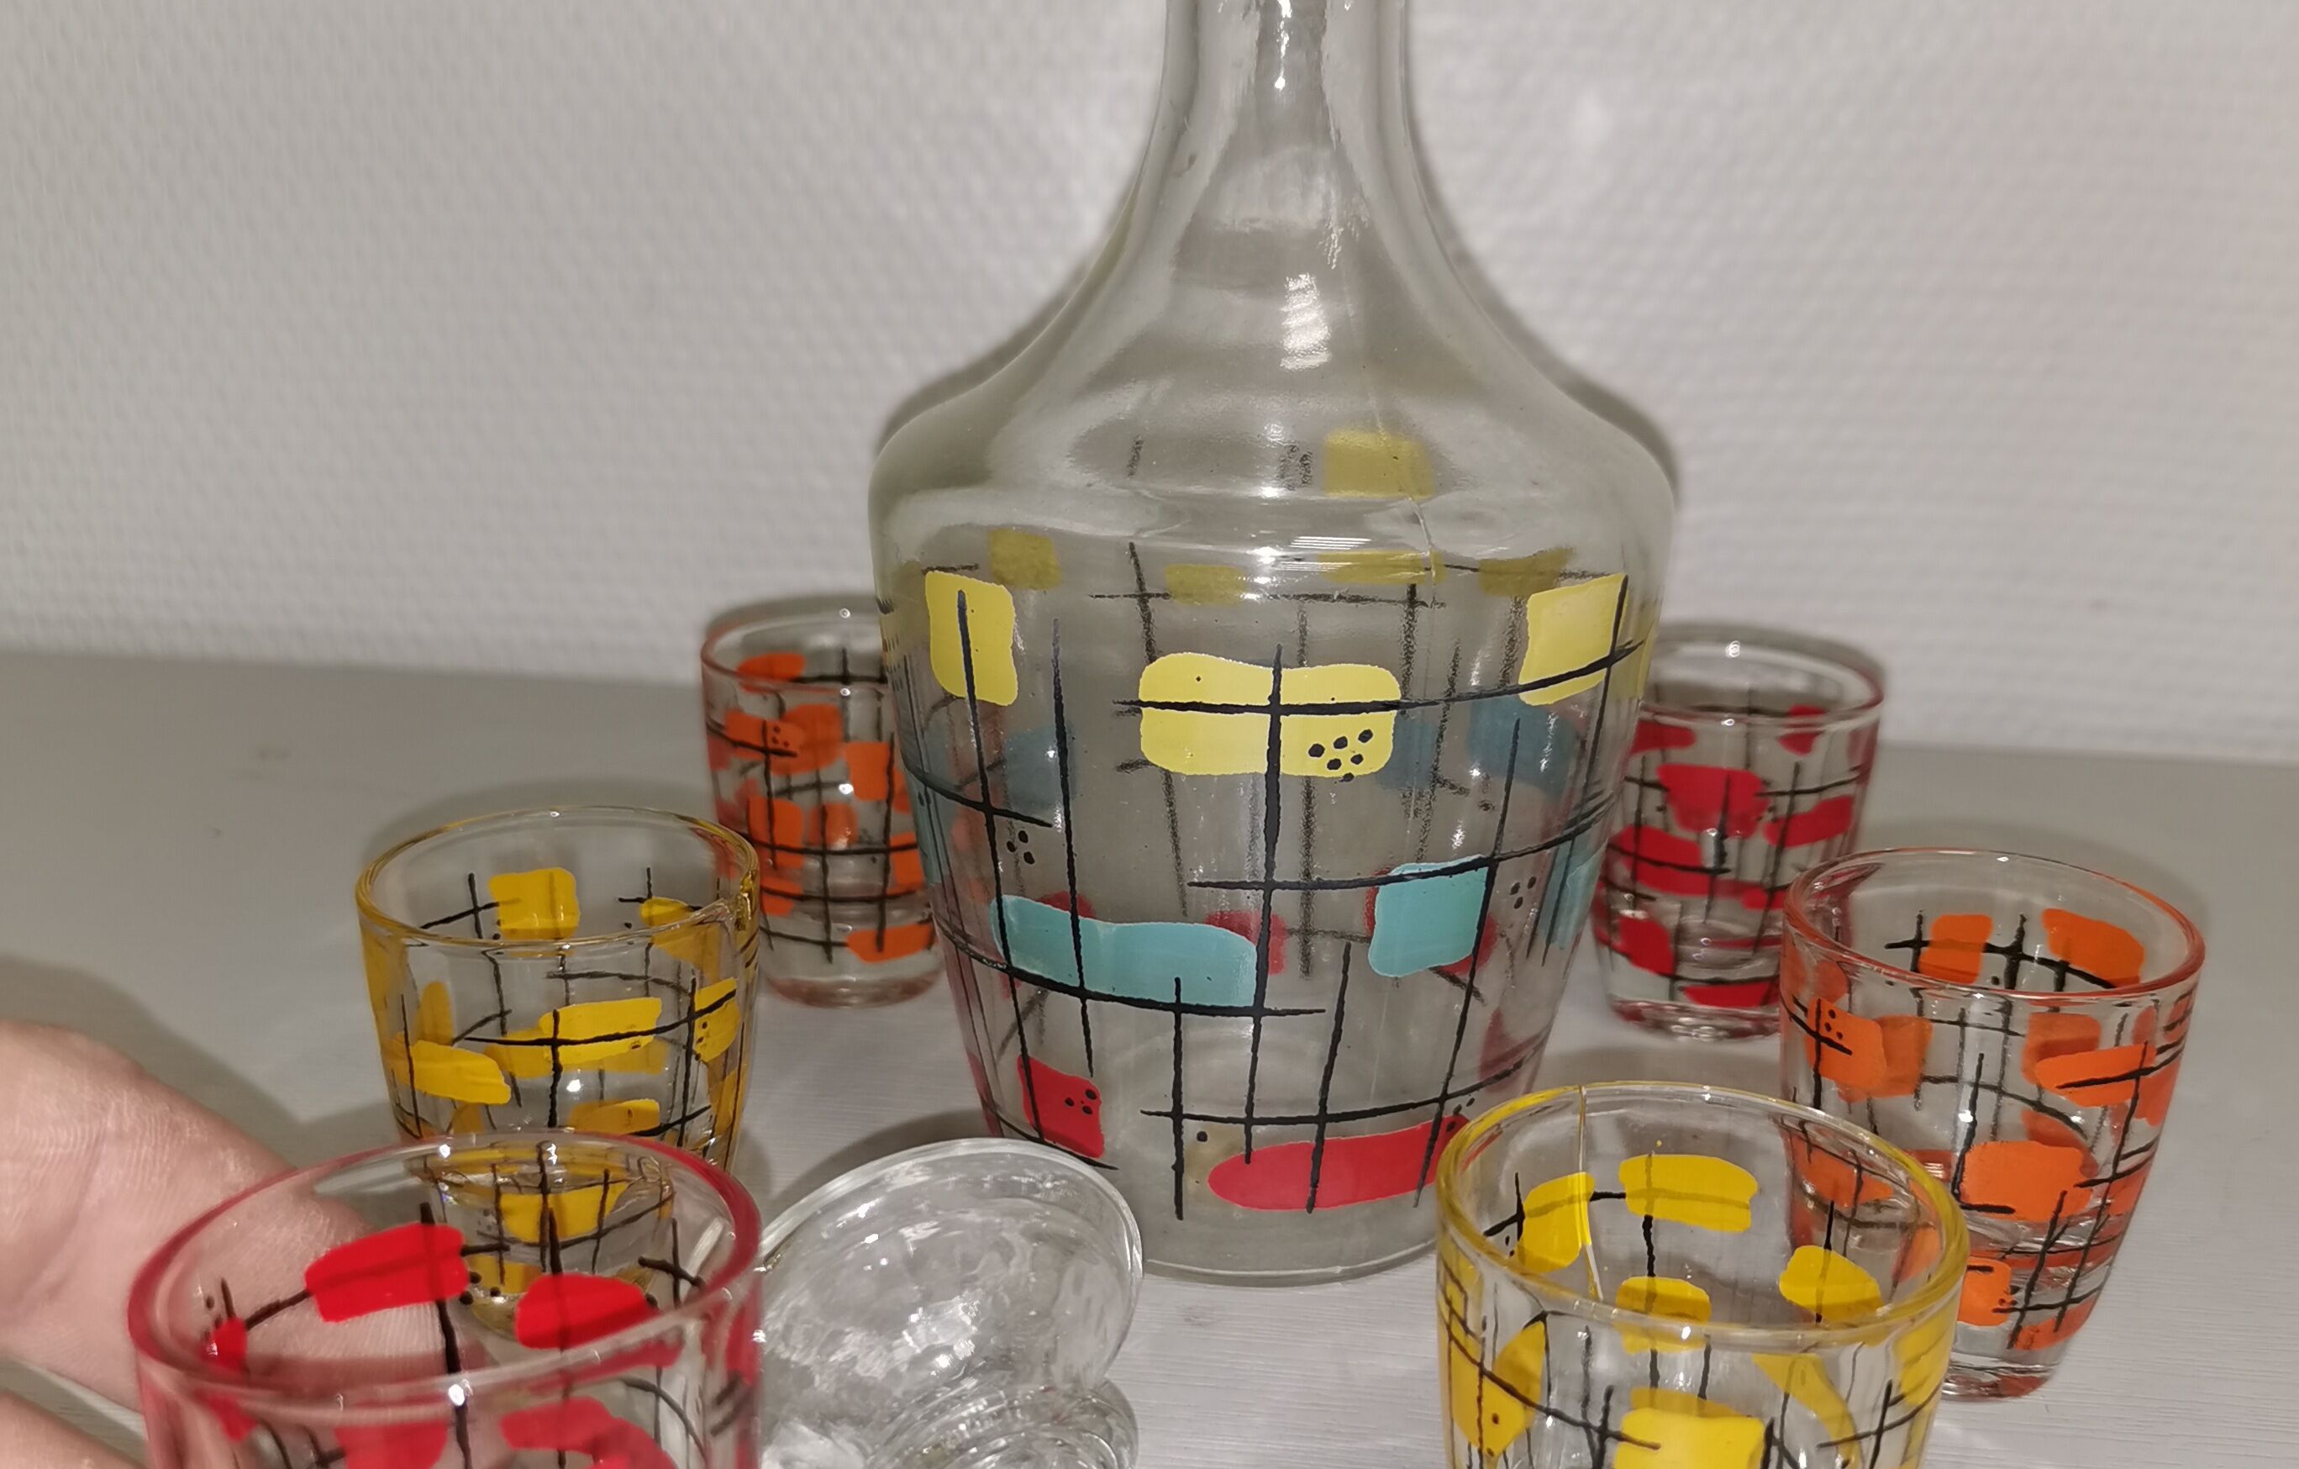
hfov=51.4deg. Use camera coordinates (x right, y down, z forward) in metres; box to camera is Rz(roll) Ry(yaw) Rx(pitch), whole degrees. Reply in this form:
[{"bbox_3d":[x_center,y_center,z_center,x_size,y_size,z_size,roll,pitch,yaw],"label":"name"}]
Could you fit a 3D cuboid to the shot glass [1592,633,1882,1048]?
[{"bbox_3d":[0.085,0.017,0.361,0.044,0.052,0.044,1,17,0],"label":"shot glass"}]

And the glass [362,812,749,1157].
[{"bbox_3d":[-0.067,0.041,0.278,0.044,0.052,0.044,1,17,0],"label":"glass"}]

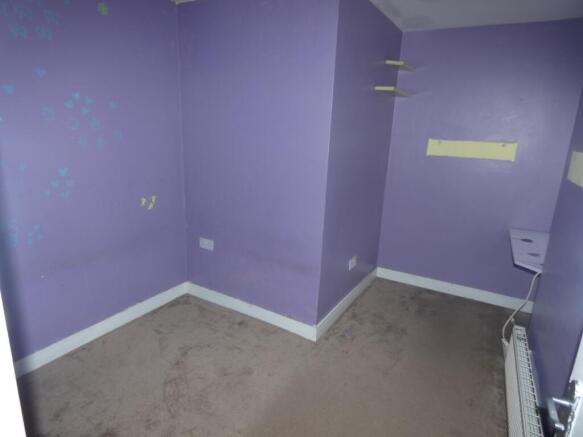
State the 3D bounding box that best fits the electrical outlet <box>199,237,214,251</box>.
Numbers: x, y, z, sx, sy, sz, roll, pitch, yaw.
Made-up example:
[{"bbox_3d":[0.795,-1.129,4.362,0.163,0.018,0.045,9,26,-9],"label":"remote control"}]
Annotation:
[{"bbox_3d":[-0.682,0.209,2.708,0.148,0.087,0.020,10,16,30],"label":"electrical outlet"}]

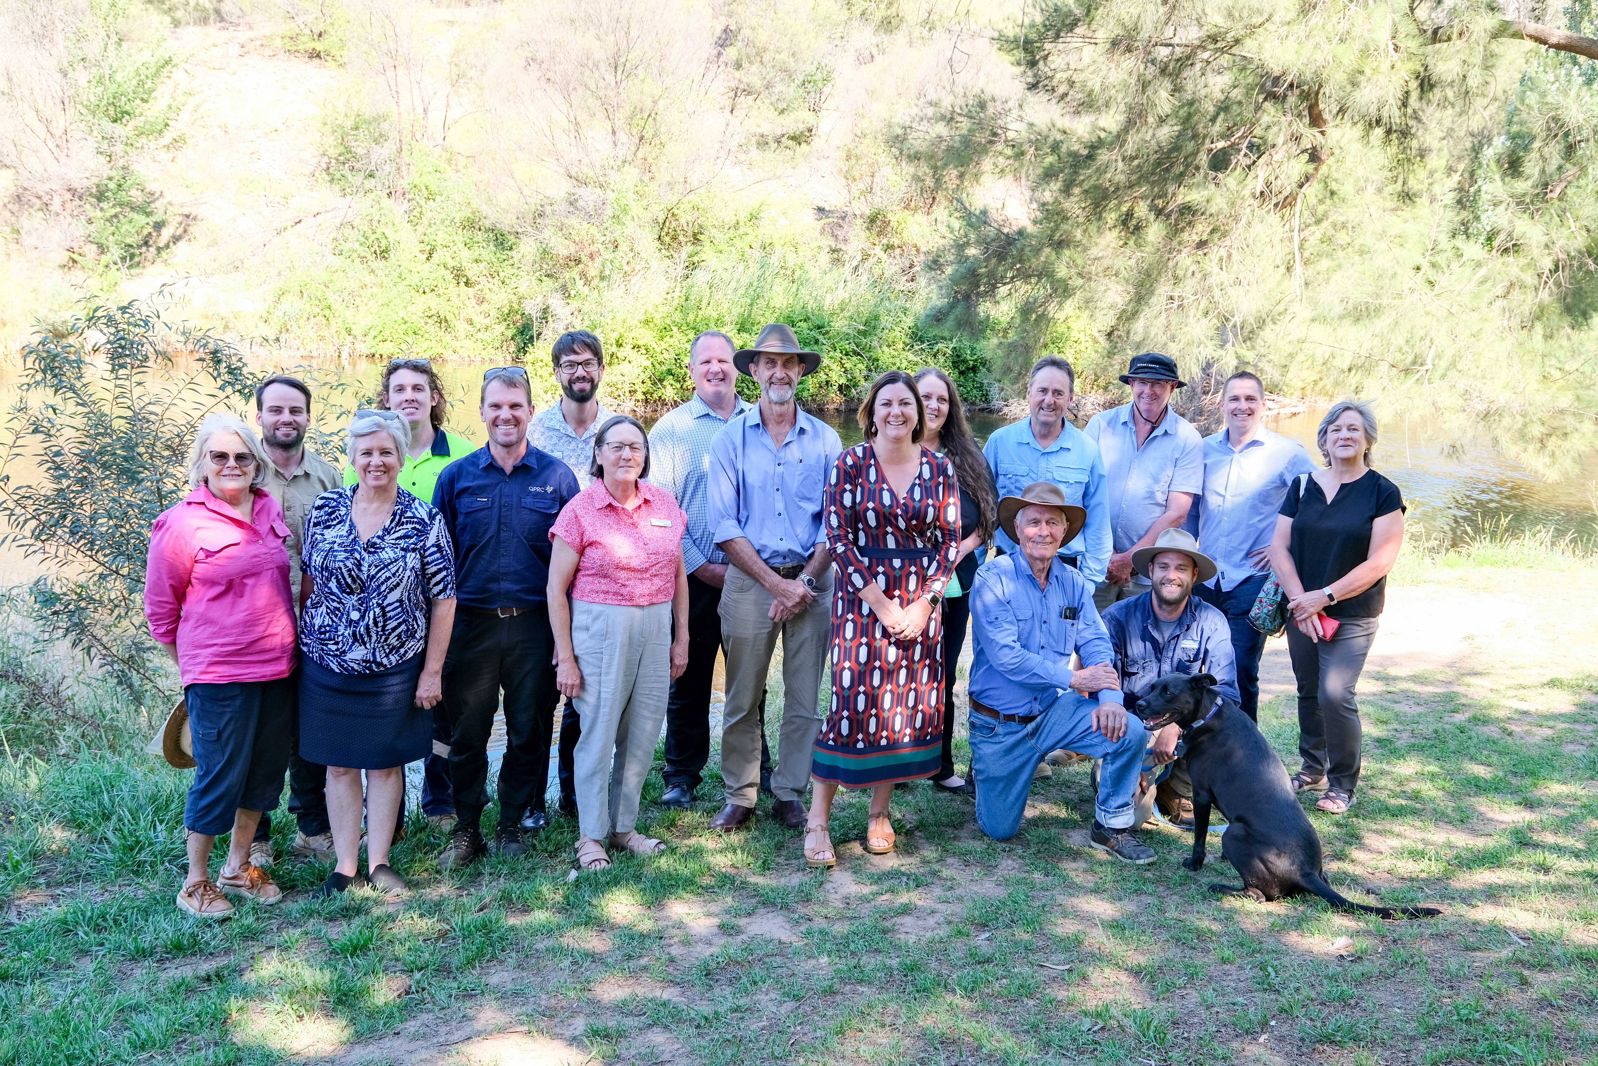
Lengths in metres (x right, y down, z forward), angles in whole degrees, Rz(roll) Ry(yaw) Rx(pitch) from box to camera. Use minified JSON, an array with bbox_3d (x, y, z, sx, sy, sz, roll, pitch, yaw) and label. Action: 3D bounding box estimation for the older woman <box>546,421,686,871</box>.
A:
[{"bbox_3d":[-0.643,0.390,5.260,0.500,1.610,0.320,-2,6,-13],"label":"older woman"}]

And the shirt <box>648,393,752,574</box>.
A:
[{"bbox_3d":[-0.347,-0.190,5.850,0.540,0.720,0.340,-1,6,-7],"label":"shirt"}]

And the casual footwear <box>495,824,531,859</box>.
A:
[{"bbox_3d":[-1.056,1.123,5.400,0.115,0.125,0.290,-1,6,-5],"label":"casual footwear"}]

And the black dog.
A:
[{"bbox_3d":[1.619,0.859,4.926,0.980,0.695,0.360,4,9,28],"label":"black dog"}]

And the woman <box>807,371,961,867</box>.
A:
[{"bbox_3d":[0.301,0.301,5.155,0.540,1.735,0.400,0,8,2],"label":"woman"}]

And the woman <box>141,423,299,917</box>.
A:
[{"bbox_3d":[-1.885,0.419,4.771,0.490,1.609,0.380,-7,11,-42],"label":"woman"}]

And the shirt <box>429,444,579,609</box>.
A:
[{"bbox_3d":[-1.040,-0.025,5.161,0.550,0.576,0.300,-1,8,-8],"label":"shirt"}]

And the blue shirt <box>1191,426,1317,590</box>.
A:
[{"bbox_3d":[1.907,-0.094,6.120,0.560,0.700,0.320,1,6,14],"label":"blue shirt"}]

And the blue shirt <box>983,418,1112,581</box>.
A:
[{"bbox_3d":[1.040,-0.138,6.145,0.540,0.688,0.310,1,8,10],"label":"blue shirt"}]

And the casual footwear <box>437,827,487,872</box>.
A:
[{"bbox_3d":[-1.213,1.092,5.261,0.115,0.140,0.300,2,8,12],"label":"casual footwear"}]

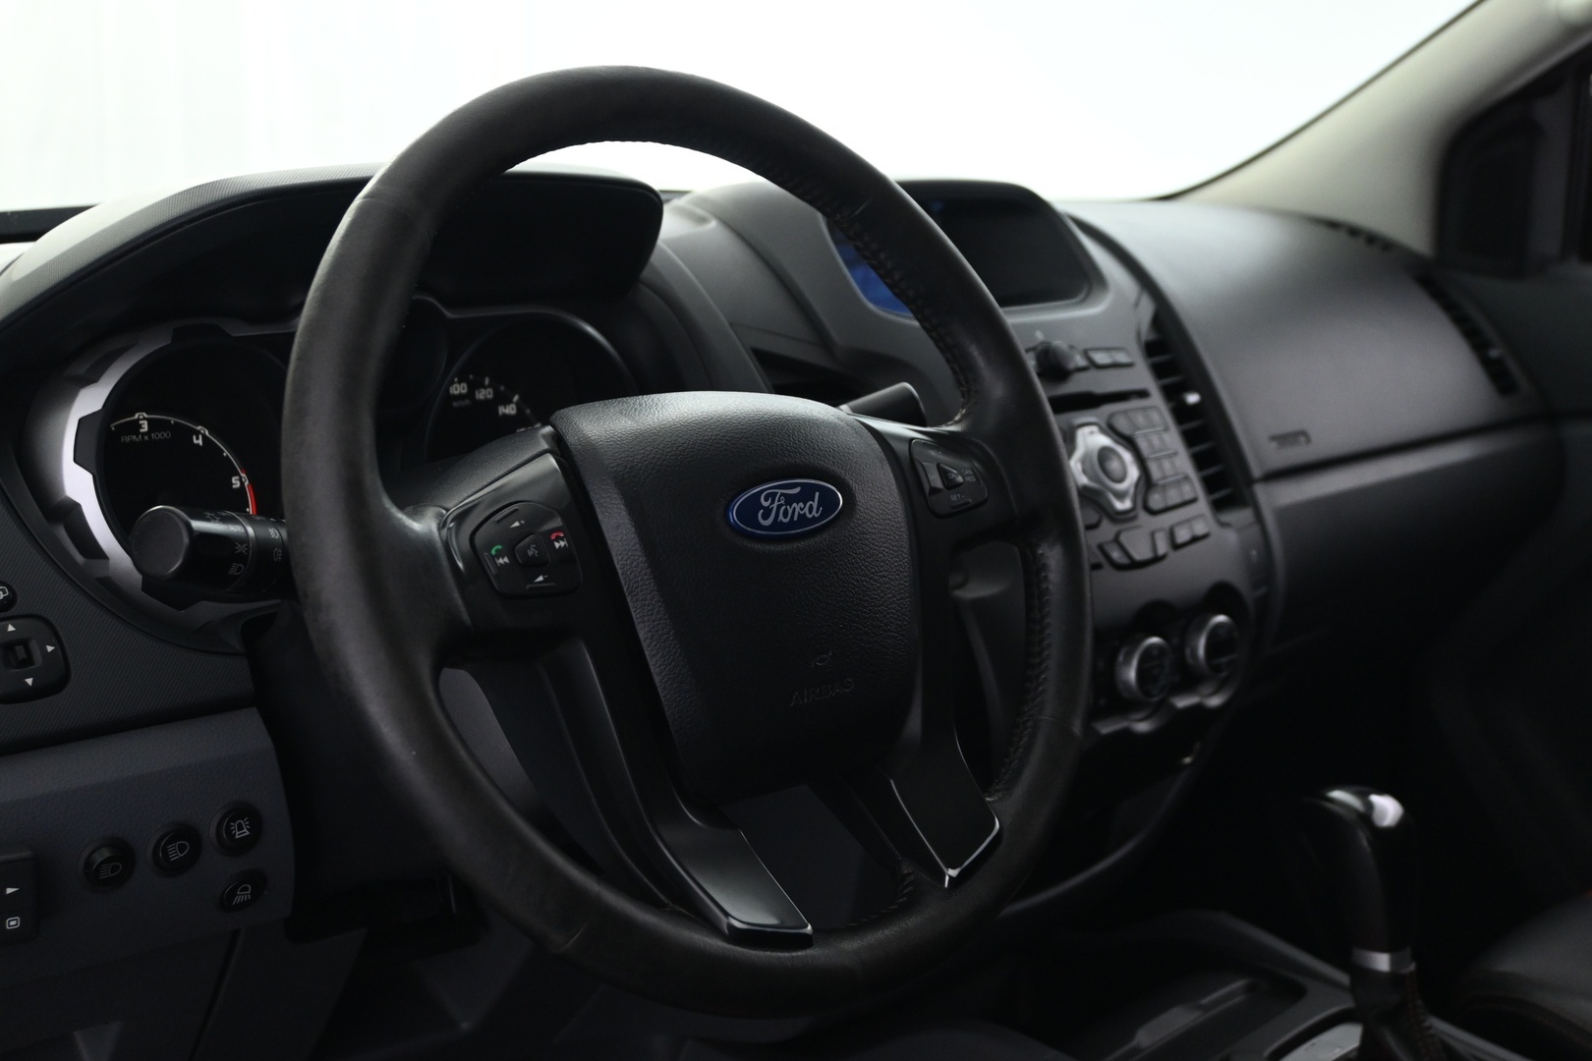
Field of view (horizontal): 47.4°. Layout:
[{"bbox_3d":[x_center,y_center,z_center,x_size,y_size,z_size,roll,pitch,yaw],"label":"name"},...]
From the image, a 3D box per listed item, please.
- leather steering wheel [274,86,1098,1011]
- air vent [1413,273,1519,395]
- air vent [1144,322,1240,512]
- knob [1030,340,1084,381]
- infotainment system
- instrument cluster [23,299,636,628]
[{"bbox_3d":[-0.033,0.001,0.733,0.383,0.383,0.100,-10,-9,-42],"label":"leather steering wheel"},{"bbox_3d":[0.567,-0.163,1.542,0.040,0.130,0.030,-8,-29,-37],"label":"air vent"},{"bbox_3d":[0.239,-0.070,1.130,0.038,0.122,0.030,-12,-10,-47],"label":"air vent"},{"bbox_3d":[0.152,-0.100,1.058,0.027,0.026,0.020,-10,-10,-42],"label":"knob"},{"bbox_3d":[0.098,-0.168,1.095,0.205,0.085,0.035,-10,-5,-42],"label":"infotainment system"},{"bbox_3d":[-0.209,-0.040,0.915,0.345,0.148,0.060,-10,-3,-42],"label":"instrument cluster"}]

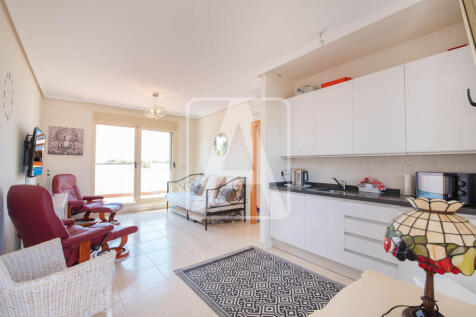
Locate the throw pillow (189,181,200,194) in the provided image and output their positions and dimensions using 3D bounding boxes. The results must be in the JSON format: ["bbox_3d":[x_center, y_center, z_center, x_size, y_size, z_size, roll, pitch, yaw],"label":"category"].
[{"bbox_3d":[-1.077,0.714,4.980,0.130,0.360,0.380,26,-17,-36],"label":"throw pillow"}]

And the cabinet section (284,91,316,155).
[{"bbox_3d":[1.018,-0.473,3.008,0.340,0.891,0.562,1,-1,-40],"label":"cabinet section"}]

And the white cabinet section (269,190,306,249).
[{"bbox_3d":[0.883,0.823,2.930,0.550,0.713,0.567,1,-1,-40],"label":"white cabinet section"}]

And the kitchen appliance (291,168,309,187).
[{"bbox_3d":[0.885,0.277,2.887,0.245,0.255,0.175,-1,-1,28],"label":"kitchen appliance"}]

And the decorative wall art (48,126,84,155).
[{"bbox_3d":[-3.685,-0.367,4.277,0.572,0.585,0.030,1,-2,-40],"label":"decorative wall art"}]

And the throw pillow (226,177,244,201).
[{"bbox_3d":[-0.114,0.642,4.196,0.160,0.460,0.450,24,-16,-37],"label":"throw pillow"}]

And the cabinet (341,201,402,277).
[{"bbox_3d":[1.558,0.833,2.218,0.550,0.706,0.476,1,-2,-40],"label":"cabinet"}]

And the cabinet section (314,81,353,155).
[{"bbox_3d":[1.365,-0.500,2.704,0.310,0.910,0.491,1,-2,-40],"label":"cabinet section"}]

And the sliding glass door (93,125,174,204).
[{"bbox_3d":[-2.639,0.175,5.208,1.850,1.950,0.100,1,-2,-40],"label":"sliding glass door"}]

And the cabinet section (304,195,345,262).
[{"bbox_3d":[1.245,0.841,2.589,0.550,0.706,0.494,1,-2,-40],"label":"cabinet section"}]

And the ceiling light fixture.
[{"bbox_3d":[-1.680,-1.070,4.000,0.400,0.527,0.400,1,-2,-40],"label":"ceiling light fixture"}]

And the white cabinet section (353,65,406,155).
[{"bbox_3d":[1.683,-0.508,2.328,0.310,0.910,0.494,1,-2,-40],"label":"white cabinet section"}]

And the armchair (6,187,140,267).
[{"bbox_3d":[-1.851,0.821,2.346,0.806,1.058,1.068,-1,-1,30],"label":"armchair"}]

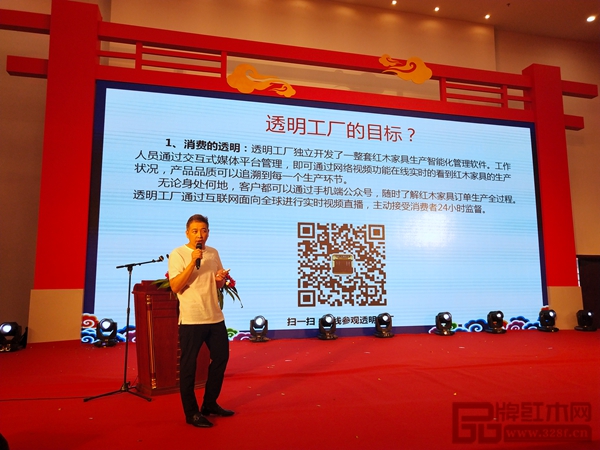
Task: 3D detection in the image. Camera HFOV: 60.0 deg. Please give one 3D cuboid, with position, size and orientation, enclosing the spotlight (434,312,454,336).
[{"bbox_3d":[3.949,2.707,14.215,0.410,0.605,0.430,2,-9,-15],"label":"spotlight"}]

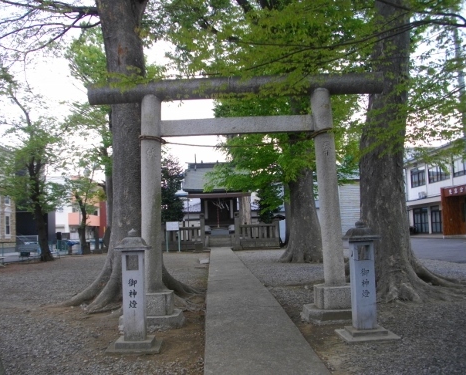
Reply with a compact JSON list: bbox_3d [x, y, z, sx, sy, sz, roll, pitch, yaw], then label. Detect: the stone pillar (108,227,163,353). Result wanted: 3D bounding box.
[{"bbox_3d":[-1.166,1.204,5.583,0.610,1.400,0.610,-2,-5,-3],"label":"stone pillar"}]

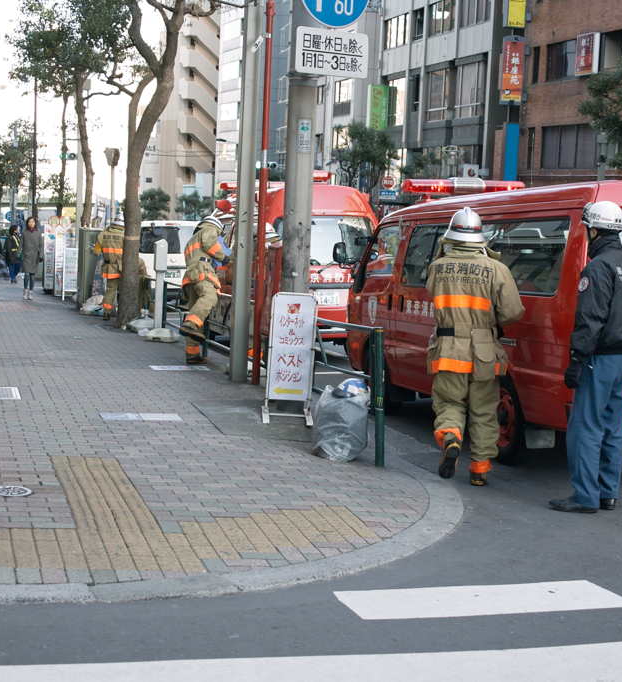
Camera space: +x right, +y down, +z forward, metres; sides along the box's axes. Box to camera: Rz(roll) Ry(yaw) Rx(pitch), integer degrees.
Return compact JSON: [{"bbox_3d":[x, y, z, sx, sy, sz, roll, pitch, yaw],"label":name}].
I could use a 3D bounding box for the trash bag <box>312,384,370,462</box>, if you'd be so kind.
[{"bbox_3d":[0.186,0.529,7.673,0.370,0.510,0.360,1,6,-16],"label":"trash bag"}]

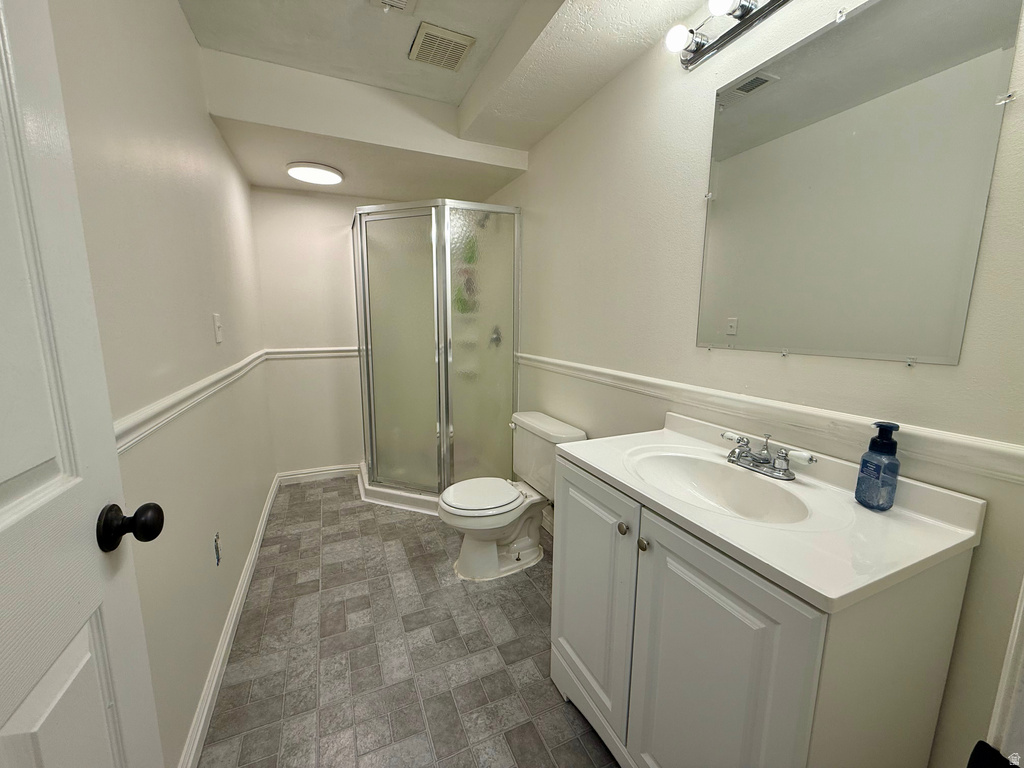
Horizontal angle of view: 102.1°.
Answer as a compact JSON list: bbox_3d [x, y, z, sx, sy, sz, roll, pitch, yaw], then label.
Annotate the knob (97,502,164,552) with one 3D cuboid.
[{"bbox_3d":[-0.554,0.207,0.612,0.064,0.067,0.067,-4,10,-23],"label":"knob"}]

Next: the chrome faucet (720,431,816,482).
[{"bbox_3d":[0.615,0.181,1.065,0.170,0.092,0.258,-4,10,-23],"label":"chrome faucet"}]

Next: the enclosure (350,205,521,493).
[{"bbox_3d":[-0.585,-0.250,2.914,0.918,1.763,1.002,-4,10,-23],"label":"enclosure"}]

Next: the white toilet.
[{"bbox_3d":[-0.051,0.562,2.116,0.656,0.694,0.496,-4,10,-23],"label":"white toilet"}]

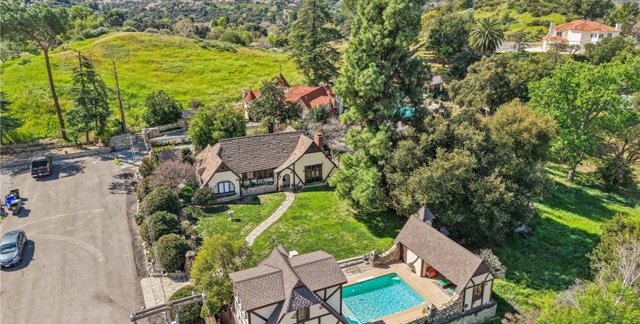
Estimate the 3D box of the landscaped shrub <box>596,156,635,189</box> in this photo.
[{"bbox_3d":[36.663,1.551,55.050,4.200,3.800,4.000,13,23,33],"label":"landscaped shrub"}]

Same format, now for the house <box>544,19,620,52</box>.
[{"bbox_3d":[84.649,-40.680,143.000,12.800,8.600,18.000,-2,19,-7],"label":"house"}]

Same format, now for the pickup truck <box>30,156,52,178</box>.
[{"bbox_3d":[-36.425,0.458,58.023,2.000,1.860,5.400,-10,21,-25],"label":"pickup truck"}]

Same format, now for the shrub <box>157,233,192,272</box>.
[{"bbox_3d":[-12.200,7.600,37.100,2.800,3.000,2.800,0,19,0],"label":"shrub"}]

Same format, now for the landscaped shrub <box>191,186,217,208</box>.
[{"bbox_3d":[-12.794,3.899,48.727,2.800,2.200,2.500,-6,20,-15],"label":"landscaped shrub"}]

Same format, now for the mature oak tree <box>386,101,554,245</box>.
[{"bbox_3d":[16.509,-0.504,47.704,17.200,12.600,15.800,6,20,19],"label":"mature oak tree"}]

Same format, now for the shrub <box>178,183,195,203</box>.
[{"bbox_3d":[-15.200,3.500,50.600,1.750,2.100,1.750,0,19,0],"label":"shrub"}]

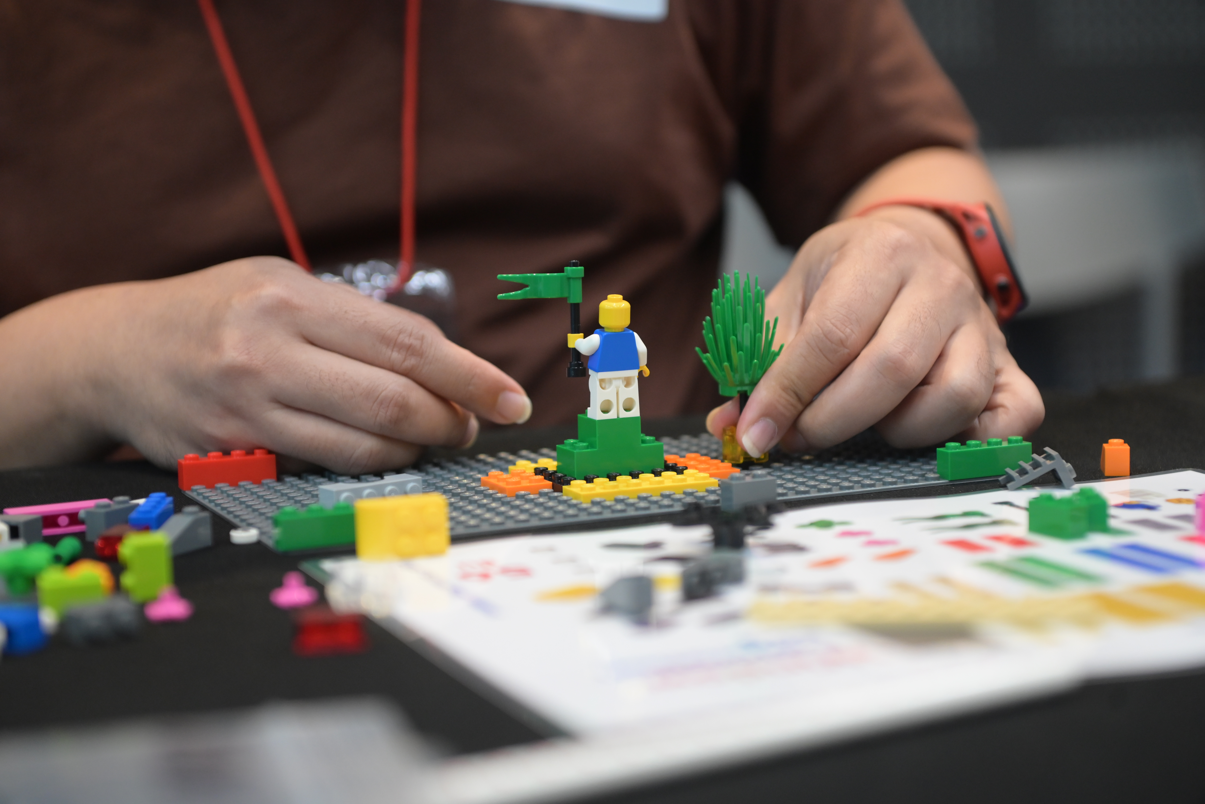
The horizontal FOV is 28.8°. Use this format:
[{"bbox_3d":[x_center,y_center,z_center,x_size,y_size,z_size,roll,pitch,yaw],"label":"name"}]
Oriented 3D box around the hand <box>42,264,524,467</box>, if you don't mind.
[{"bbox_3d":[-0.114,-0.013,0.853,0.178,0.074,0.083,7,9,14],"label":"hand"}]

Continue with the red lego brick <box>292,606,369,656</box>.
[{"bbox_3d":[-0.064,0.054,0.558,0.016,0.008,0.011,-1,7,1],"label":"red lego brick"}]

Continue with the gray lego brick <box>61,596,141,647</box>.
[{"bbox_3d":[-0.123,0.054,0.575,0.016,0.008,0.011,-7,9,-35],"label":"gray lego brick"}]

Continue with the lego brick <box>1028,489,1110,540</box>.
[{"bbox_3d":[0.134,0.032,0.674,0.016,0.011,0.016,-7,9,-36],"label":"lego brick"}]

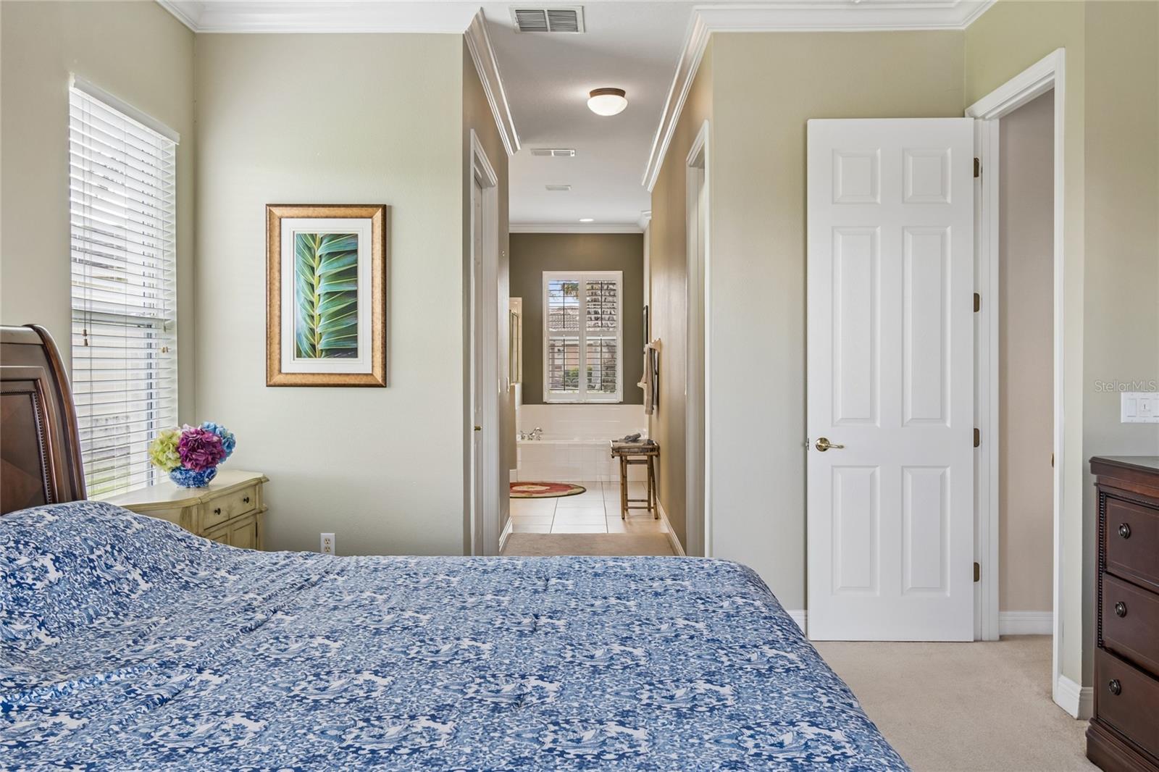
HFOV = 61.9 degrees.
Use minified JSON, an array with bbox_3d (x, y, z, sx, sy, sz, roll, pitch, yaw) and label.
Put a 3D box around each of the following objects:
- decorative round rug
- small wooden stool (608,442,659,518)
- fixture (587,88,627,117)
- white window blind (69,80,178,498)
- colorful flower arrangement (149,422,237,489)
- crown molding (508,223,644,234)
[{"bbox_3d":[-0.536,1.058,9.909,1.210,0.015,1.230,0,1,0],"label":"decorative round rug"},{"bbox_3d":[0.466,0.800,8.215,0.423,0.635,0.484,0,1,0],"label":"small wooden stool"},{"bbox_3d":[0.179,-1.783,6.109,0.254,0.151,0.254,0,1,0],"label":"fixture"},{"bbox_3d":[-1.908,-0.311,4.022,0.071,1.623,0.937,0,1,0],"label":"white window blind"},{"bbox_3d":[-1.639,0.286,4.082,0.343,0.272,0.312,0,1,0],"label":"colorful flower arrangement"},{"bbox_3d":[-0.062,-1.968,12.076,1.714,0.111,0.101,0,1,0],"label":"crown molding"}]

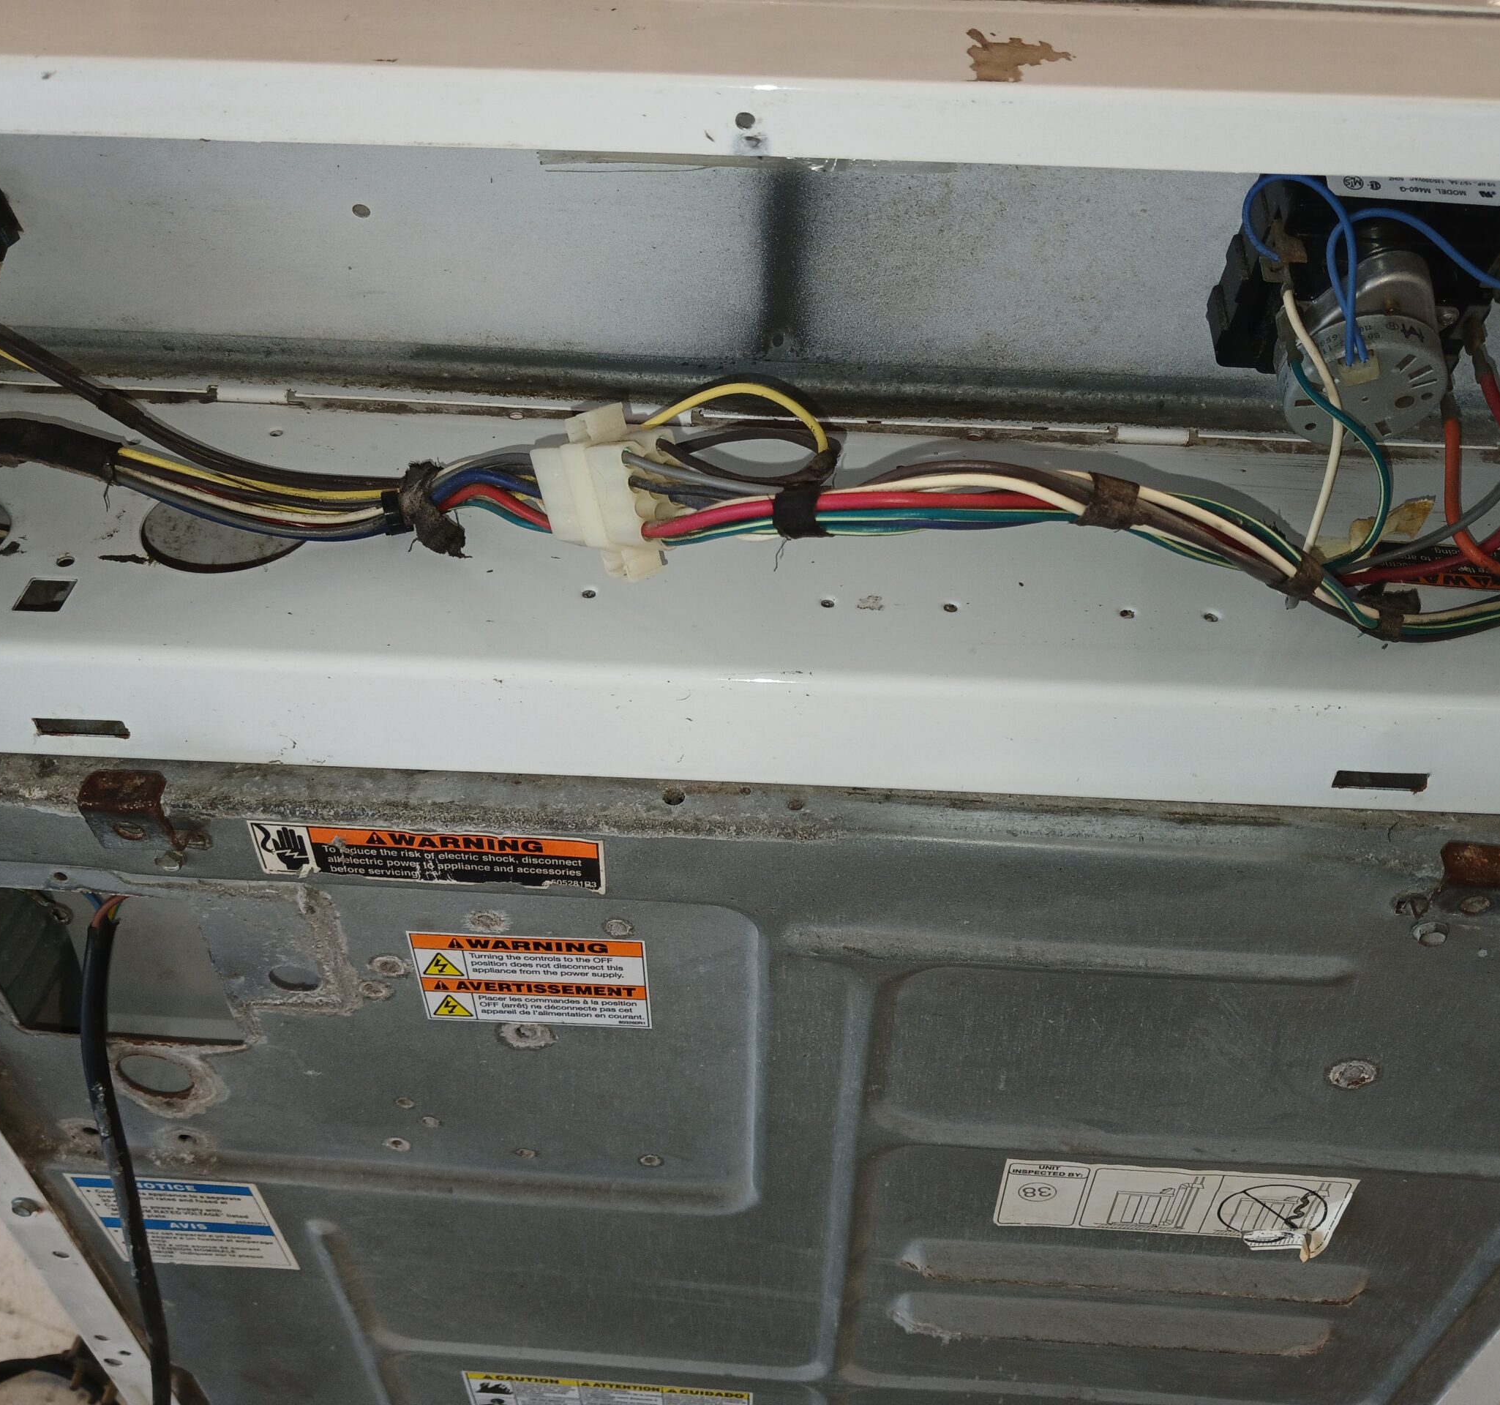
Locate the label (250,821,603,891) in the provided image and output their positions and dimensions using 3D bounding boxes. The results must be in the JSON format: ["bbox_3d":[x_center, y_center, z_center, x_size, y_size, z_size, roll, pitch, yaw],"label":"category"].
[{"bbox_3d":[-0.099,0.048,0.455,0.109,0.025,0.002,2,44,2],"label":"label"}]

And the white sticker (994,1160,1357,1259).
[{"bbox_3d":[0.169,0.202,0.587,0.138,0.056,0.004,2,44,2],"label":"white sticker"}]

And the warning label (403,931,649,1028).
[{"bbox_3d":[-0.075,0.097,0.505,0.081,0.051,0.002,2,44,2],"label":"warning label"}]

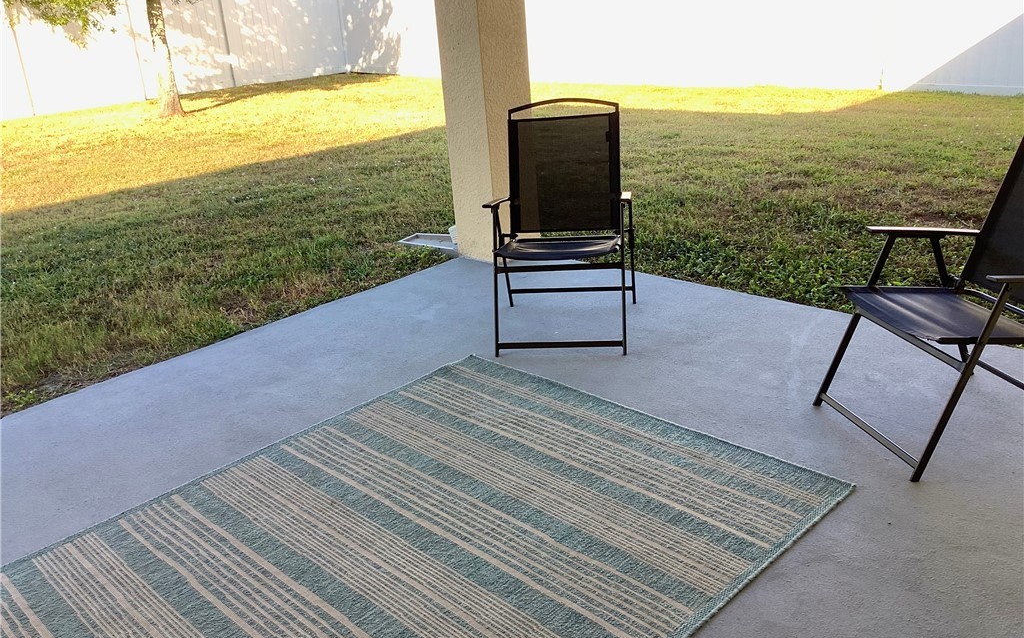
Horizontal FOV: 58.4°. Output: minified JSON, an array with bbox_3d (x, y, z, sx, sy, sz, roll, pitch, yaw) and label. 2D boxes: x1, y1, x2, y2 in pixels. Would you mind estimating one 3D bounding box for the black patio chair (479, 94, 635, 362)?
[{"bbox_3d":[0.210,-0.405,3.805,0.590,0.909,0.729,-1,21,8],"label":"black patio chair"}]

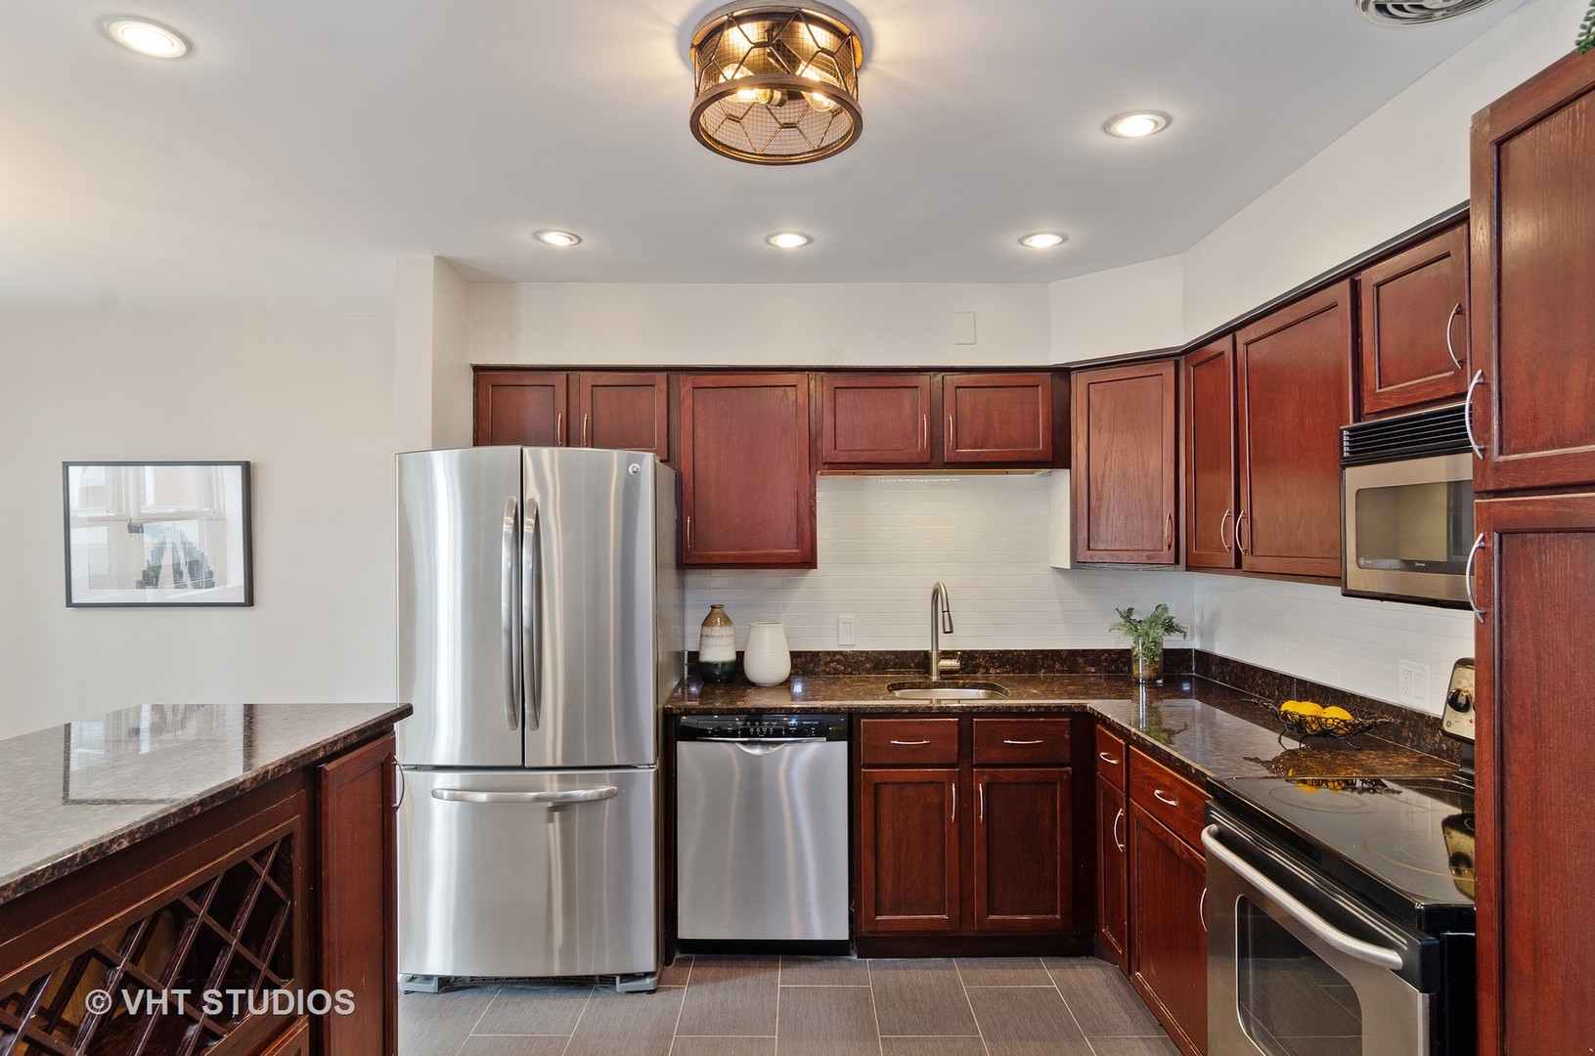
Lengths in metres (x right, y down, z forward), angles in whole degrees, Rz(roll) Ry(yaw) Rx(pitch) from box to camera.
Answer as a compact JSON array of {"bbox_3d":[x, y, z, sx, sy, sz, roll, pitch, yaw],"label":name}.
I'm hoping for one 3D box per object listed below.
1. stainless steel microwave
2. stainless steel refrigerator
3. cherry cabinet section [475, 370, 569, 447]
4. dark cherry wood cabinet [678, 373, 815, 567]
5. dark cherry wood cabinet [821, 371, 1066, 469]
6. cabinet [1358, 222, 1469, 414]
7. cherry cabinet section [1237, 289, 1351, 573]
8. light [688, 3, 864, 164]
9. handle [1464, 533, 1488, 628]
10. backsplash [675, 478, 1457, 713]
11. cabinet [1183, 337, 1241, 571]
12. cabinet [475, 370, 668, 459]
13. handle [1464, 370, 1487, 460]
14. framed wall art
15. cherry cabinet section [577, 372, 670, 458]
[{"bbox_3d":[1.475,-0.047,1.638,0.373,0.402,0.740,0,-1,0],"label":"stainless steel microwave"},{"bbox_3d":[-0.865,0.640,3.006,0.837,1.765,0.810,0,-1,0],"label":"stainless steel refrigerator"},{"bbox_3d":[-1.053,-0.415,3.389,0.368,0.371,0.335,0,-1,0],"label":"cherry cabinet section"},{"bbox_3d":[-0.190,-0.224,3.382,0.535,0.760,0.325,0,-1,0],"label":"dark cherry wood cabinet"},{"bbox_3d":[0.562,-0.418,3.377,0.960,0.375,0.325,0,-1,0],"label":"dark cherry wood cabinet"},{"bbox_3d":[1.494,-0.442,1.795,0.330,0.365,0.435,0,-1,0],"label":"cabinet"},{"bbox_3d":[1.505,-0.240,2.301,0.336,0.768,0.547,0,-1,0],"label":"cherry cabinet section"},{"bbox_3d":[-0.042,-0.865,1.659,0.340,0.145,0.340,0,-1,0],"label":"light"},{"bbox_3d":[1.006,0.075,1.245,0.030,0.132,0.013,0,-1,0],"label":"handle"},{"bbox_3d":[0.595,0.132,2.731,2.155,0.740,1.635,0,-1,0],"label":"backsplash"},{"bbox_3d":[1.502,-0.235,2.723,0.330,0.760,0.365,0,-1,0],"label":"cabinet"},{"bbox_3d":[-0.860,-0.416,3.389,0.765,0.375,0.325,0,-1,0],"label":"cabinet"},{"bbox_3d":[1.006,-0.168,1.246,0.030,0.132,0.013,0,-1,0],"label":"handle"},{"bbox_3d":[-2.713,0.026,3.568,0.796,0.616,0.030,0,-1,0],"label":"framed wall art"},{"bbox_3d":[-0.668,-0.415,3.388,0.363,0.371,0.335,0,-1,0],"label":"cherry cabinet section"}]

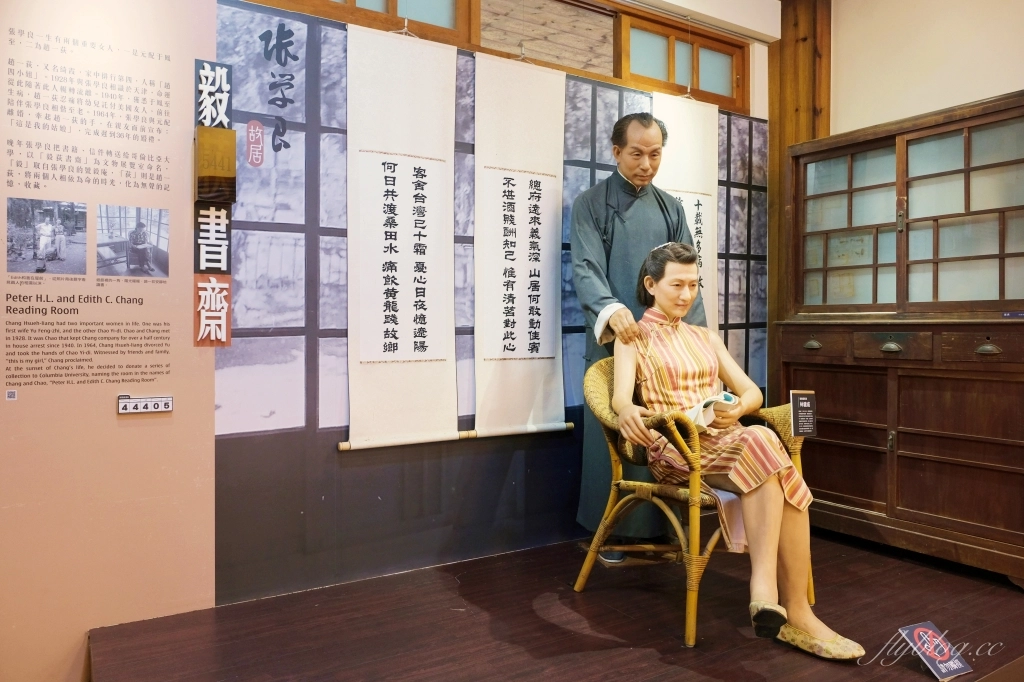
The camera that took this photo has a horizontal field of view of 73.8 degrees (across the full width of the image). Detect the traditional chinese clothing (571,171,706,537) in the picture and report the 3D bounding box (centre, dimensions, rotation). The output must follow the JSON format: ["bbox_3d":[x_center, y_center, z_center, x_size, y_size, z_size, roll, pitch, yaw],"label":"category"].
[{"bbox_3d":[0.480,0.038,2.629,0.597,1.356,0.425,0,1,-19],"label":"traditional chinese clothing"}]

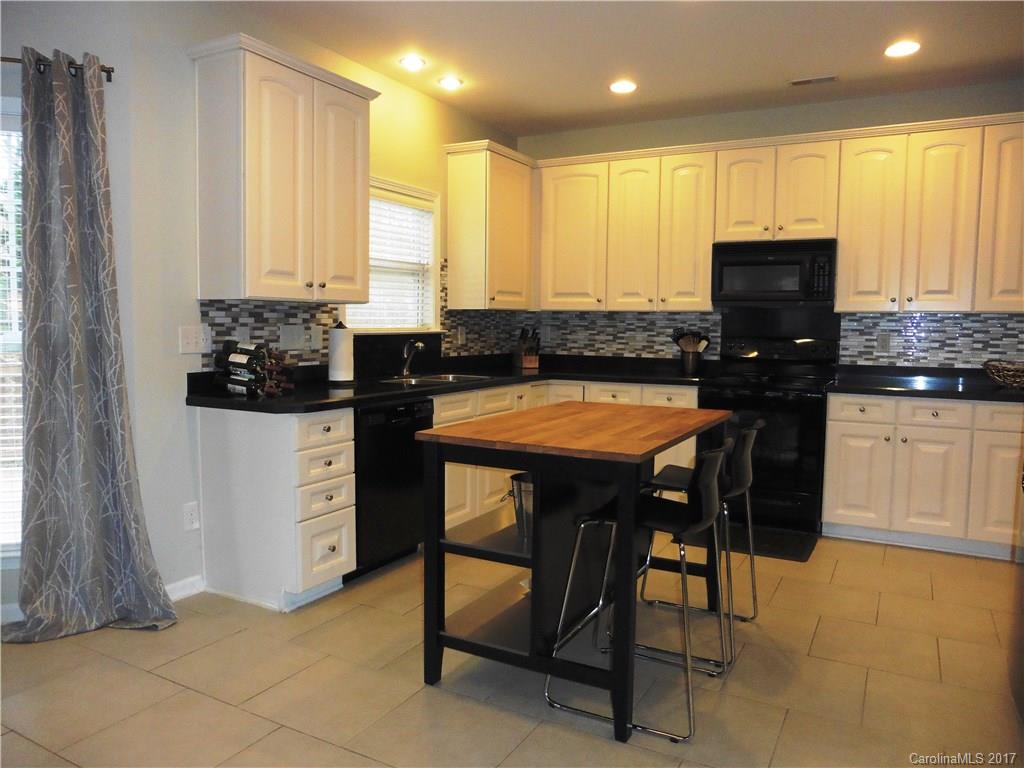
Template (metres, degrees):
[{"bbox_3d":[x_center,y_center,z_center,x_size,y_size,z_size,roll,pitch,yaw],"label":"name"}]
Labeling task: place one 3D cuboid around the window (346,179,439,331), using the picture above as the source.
[{"bbox_3d":[-0.763,-0.800,4.494,0.090,0.935,1.010,3,6,28],"label":"window"}]

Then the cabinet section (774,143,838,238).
[{"bbox_3d":[1.959,-1.238,4.664,0.380,0.601,0.323,3,6,29],"label":"cabinet section"}]

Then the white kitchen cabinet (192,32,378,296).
[{"bbox_3d":[-1.076,-0.954,3.478,0.350,1.105,0.895,3,6,28],"label":"white kitchen cabinet"}]

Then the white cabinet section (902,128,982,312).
[{"bbox_3d":[2.604,-0.967,4.324,0.372,1.066,0.323,3,6,29],"label":"white cabinet section"}]

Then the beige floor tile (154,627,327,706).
[{"bbox_3d":[-1.012,1.055,2.675,0.460,0.012,0.440,3,6,28],"label":"beige floor tile"}]

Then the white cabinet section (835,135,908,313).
[{"bbox_3d":[2.281,-0.987,4.503,0.366,1.066,0.323,3,6,29],"label":"white cabinet section"}]

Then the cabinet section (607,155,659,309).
[{"bbox_3d":[0.948,-1.068,5.243,0.390,1.066,0.323,3,6,29],"label":"cabinet section"}]

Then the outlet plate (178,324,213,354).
[{"bbox_3d":[-1.442,-0.202,3.249,0.008,0.126,0.163,3,5,29],"label":"outlet plate"}]

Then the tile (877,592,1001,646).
[{"bbox_3d":[1.884,1.045,3.159,0.448,0.012,0.436,3,6,28],"label":"tile"}]

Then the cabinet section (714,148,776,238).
[{"bbox_3d":[1.626,-1.258,4.848,0.381,0.601,0.323,3,6,29],"label":"cabinet section"}]

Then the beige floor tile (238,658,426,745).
[{"bbox_3d":[-0.605,1.079,2.455,0.460,0.012,0.440,3,6,28],"label":"beige floor tile"}]

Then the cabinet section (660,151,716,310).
[{"bbox_3d":[1.287,-1.047,5.054,0.388,1.066,0.323,3,6,29],"label":"cabinet section"}]

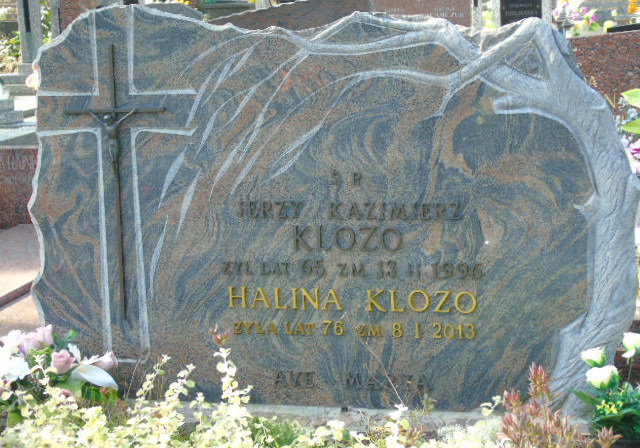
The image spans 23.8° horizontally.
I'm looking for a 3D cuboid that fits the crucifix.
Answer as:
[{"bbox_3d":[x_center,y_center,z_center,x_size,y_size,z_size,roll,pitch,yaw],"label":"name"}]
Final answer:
[{"bbox_3d":[-0.452,-0.086,3.381,0.234,0.625,0.045,0,12,11],"label":"crucifix"}]

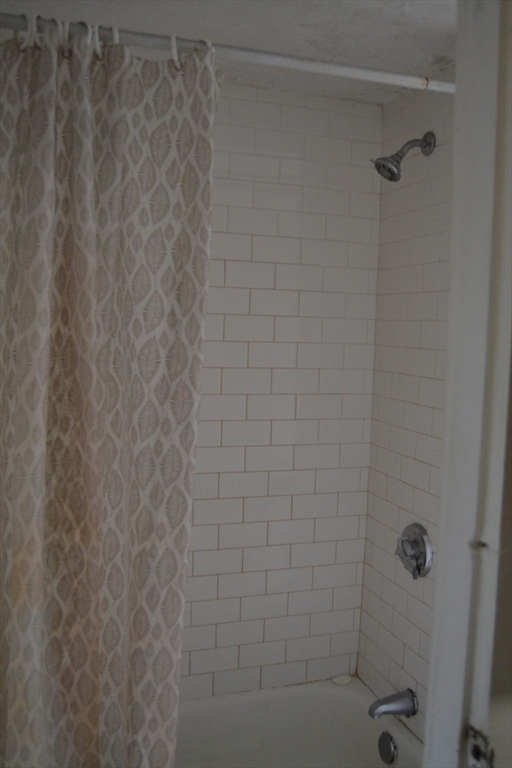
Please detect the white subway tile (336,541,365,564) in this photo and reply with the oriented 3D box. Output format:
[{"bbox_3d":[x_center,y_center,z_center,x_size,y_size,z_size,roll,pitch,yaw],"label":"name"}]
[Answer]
[{"bbox_3d":[0.302,0.534,2.250,0.101,0.076,0.008,0,5,-18],"label":"white subway tile"}]

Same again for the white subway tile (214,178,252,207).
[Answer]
[{"bbox_3d":[-0.082,-0.545,2.002,0.152,0.075,0.009,0,5,-19],"label":"white subway tile"}]

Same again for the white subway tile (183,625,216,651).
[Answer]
[{"bbox_3d":[-0.195,0.758,2.101,0.153,0.076,0.009,0,5,-18],"label":"white subway tile"}]

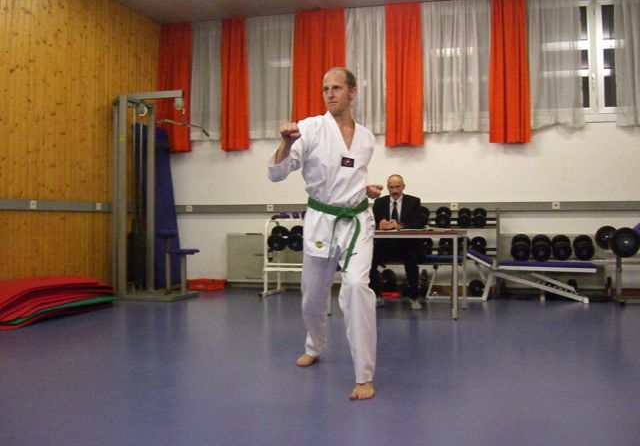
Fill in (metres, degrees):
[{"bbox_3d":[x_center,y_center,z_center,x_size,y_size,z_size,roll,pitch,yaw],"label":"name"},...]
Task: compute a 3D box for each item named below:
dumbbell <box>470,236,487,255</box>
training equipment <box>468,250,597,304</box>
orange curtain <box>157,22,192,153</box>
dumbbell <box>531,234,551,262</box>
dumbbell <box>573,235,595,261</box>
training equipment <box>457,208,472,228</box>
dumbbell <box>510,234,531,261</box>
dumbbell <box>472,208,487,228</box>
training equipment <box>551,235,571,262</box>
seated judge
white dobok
[{"bbox_3d":[1.723,0.250,7.600,0.155,0.155,0.300,0,15,14],"label":"dumbbell"},{"bbox_3d":[2.225,0.545,7.360,1.290,0.530,0.420,0,0,15],"label":"training equipment"},{"bbox_3d":[-1.802,-1.663,8.694,0.482,1.581,0.130,0,0,13],"label":"orange curtain"},{"bbox_3d":[2.390,0.265,7.580,0.205,0.205,0.350,0,13,15],"label":"dumbbell"},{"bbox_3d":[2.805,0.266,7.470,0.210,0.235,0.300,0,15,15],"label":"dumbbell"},{"bbox_3d":[1.579,-0.052,7.650,0.150,0.150,0.300,0,15,14],"label":"training equipment"},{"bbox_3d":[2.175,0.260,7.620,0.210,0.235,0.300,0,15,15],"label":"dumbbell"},{"bbox_3d":[1.731,-0.053,7.600,0.145,0.145,0.300,0,15,14],"label":"dumbbell"},{"bbox_3d":[2.585,0.267,7.520,0.205,0.205,0.350,0,13,15],"label":"training equipment"},{"bbox_3d":[0.800,0.160,7.030,0.560,1.300,0.880,0,0,12],"label":"seated judge"},{"bbox_3d":[-0.002,0.099,3.858,0.628,1.398,0.814,0,0,-14],"label":"white dobok"}]

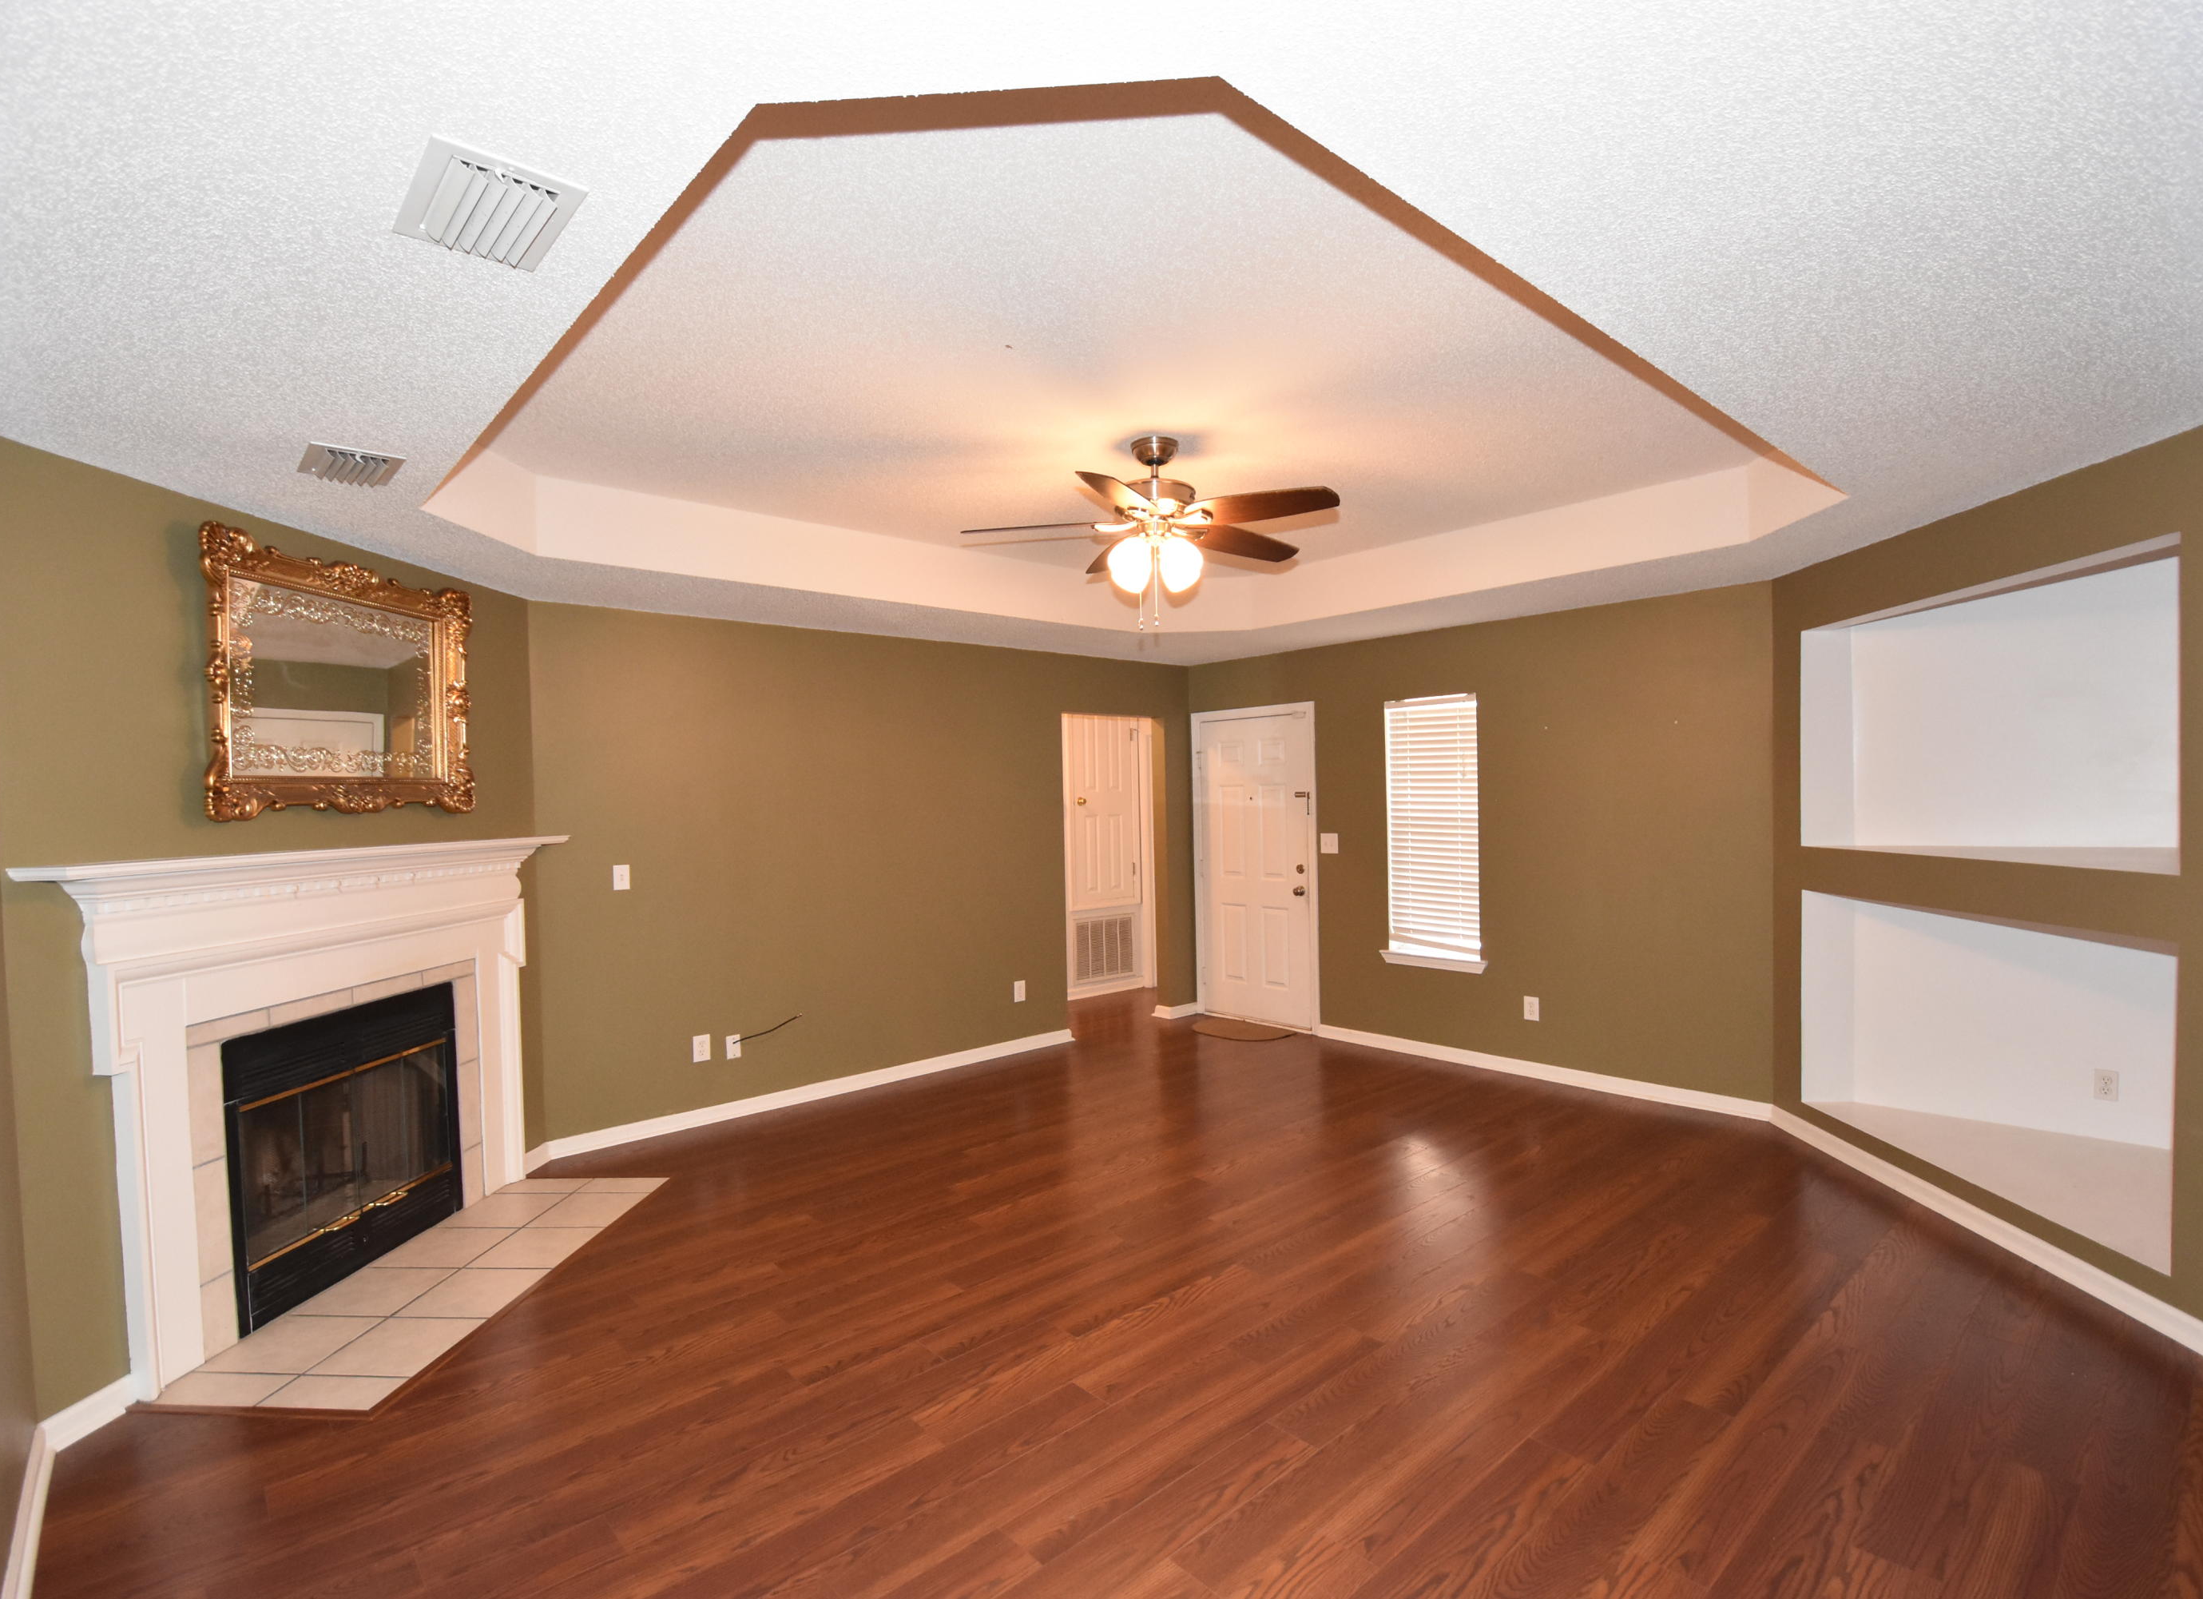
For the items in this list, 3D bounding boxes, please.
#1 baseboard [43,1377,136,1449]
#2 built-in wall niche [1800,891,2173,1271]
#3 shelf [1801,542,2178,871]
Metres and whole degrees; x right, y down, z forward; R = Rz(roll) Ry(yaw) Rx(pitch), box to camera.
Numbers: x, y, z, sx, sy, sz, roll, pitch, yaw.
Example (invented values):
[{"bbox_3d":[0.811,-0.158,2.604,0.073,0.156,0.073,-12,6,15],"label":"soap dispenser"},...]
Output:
[{"bbox_3d":[-2.547,1.553,2.522,0.020,0.085,0.225,-1,1,5],"label":"baseboard"},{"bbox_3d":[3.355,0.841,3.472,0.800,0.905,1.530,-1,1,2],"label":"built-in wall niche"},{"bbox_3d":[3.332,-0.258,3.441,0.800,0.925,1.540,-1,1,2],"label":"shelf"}]

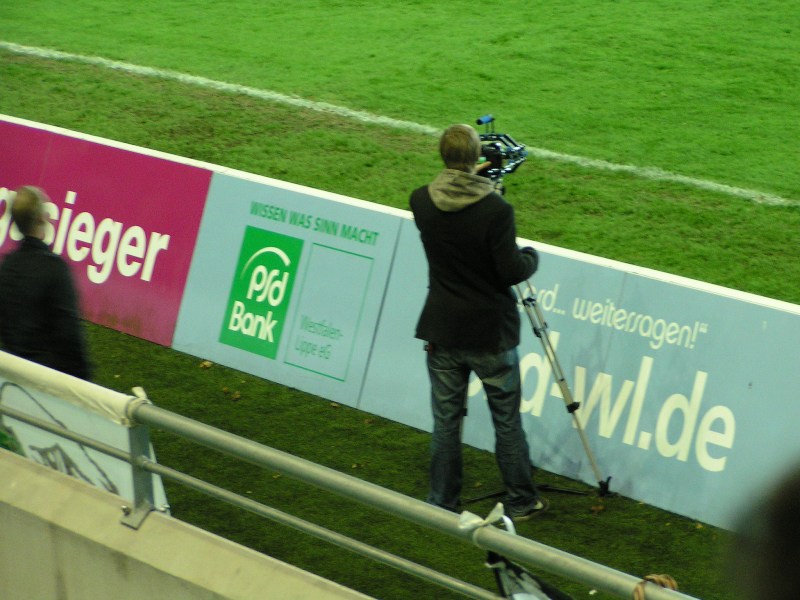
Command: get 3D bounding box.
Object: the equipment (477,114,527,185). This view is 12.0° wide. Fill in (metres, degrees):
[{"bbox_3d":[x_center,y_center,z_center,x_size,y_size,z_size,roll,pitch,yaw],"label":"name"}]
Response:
[{"bbox_3d":[0.439,-0.694,17.604,0.280,0.340,0.270,7,16,39],"label":"equipment"}]

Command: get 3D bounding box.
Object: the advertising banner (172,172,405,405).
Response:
[{"bbox_3d":[-0.606,-0.068,20.521,0.060,1.013,1.978,12,2,-34],"label":"advertising banner"}]

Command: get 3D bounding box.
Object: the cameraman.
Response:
[{"bbox_3d":[0.353,0.095,17.482,0.560,1.820,0.480,5,15,34],"label":"cameraman"}]

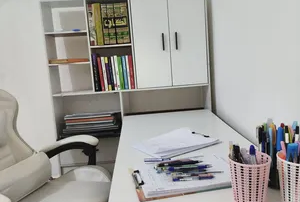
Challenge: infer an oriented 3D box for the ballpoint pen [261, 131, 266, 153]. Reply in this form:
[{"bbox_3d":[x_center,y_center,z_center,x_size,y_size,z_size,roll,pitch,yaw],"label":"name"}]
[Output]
[{"bbox_3d":[0.330,0.158,0.766,0.011,0.145,0.011,-4,9,-2],"label":"ballpoint pen"}]

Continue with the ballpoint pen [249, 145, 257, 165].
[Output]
[{"bbox_3d":[0.263,0.182,0.677,0.013,0.143,0.013,-4,9,-2],"label":"ballpoint pen"}]

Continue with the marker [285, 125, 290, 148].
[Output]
[{"bbox_3d":[0.394,0.140,0.766,0.011,0.142,0.011,-4,9,-2],"label":"marker"}]

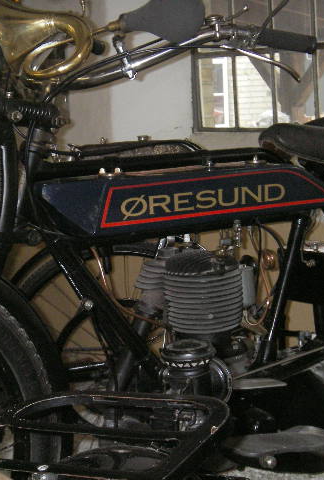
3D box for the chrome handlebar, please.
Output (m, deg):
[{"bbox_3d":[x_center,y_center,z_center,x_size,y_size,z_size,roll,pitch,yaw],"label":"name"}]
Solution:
[{"bbox_3d":[-0.066,-0.298,1.906,0.350,0.120,0.570,-15,16,-41],"label":"chrome handlebar"}]

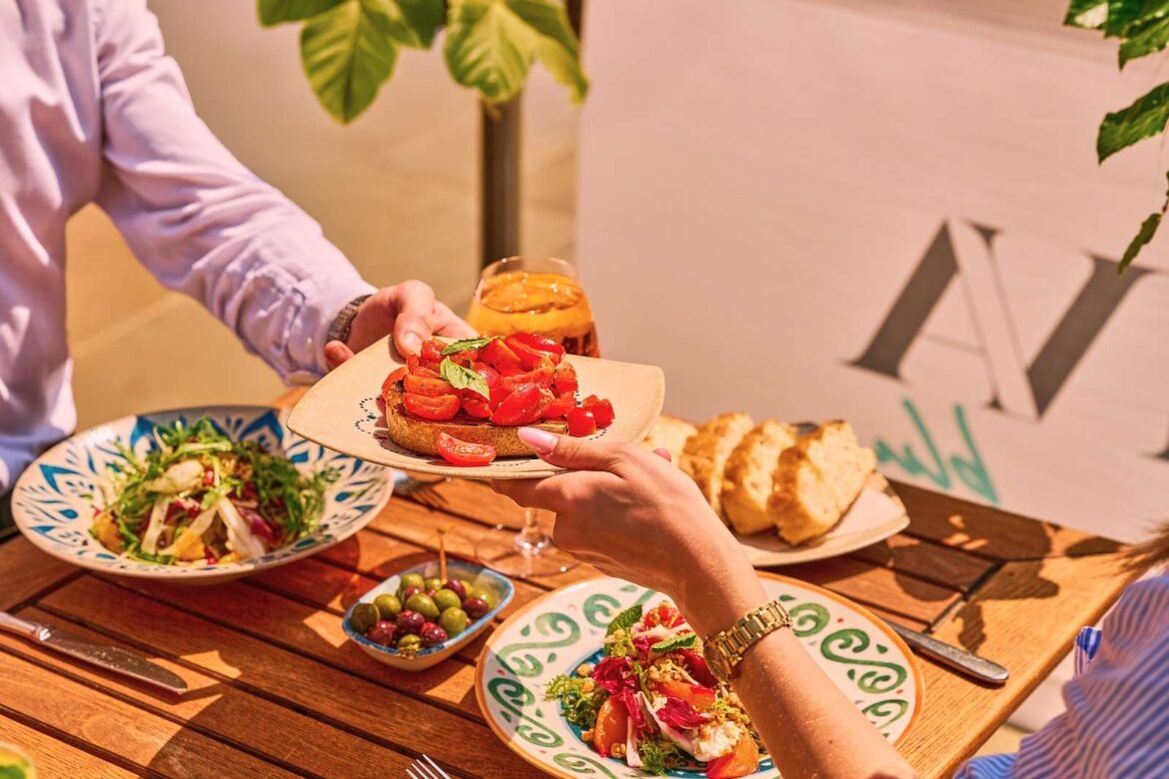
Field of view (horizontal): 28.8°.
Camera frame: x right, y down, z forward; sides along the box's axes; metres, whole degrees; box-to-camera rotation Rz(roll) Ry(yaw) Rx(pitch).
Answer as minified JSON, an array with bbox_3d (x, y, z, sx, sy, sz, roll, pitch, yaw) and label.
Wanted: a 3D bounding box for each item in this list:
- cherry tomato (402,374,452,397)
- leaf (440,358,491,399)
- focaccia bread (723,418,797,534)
[{"bbox_3d":[-0.093,-0.002,1.357,0.032,0.018,0.020,-4,24,-9],"label":"cherry tomato"},{"bbox_3d":[-0.075,-0.007,1.430,0.022,0.010,0.042,-32,58,-32],"label":"leaf"},{"bbox_3d":[0.133,0.067,1.673,0.032,0.068,0.085,12,27,25],"label":"focaccia bread"}]

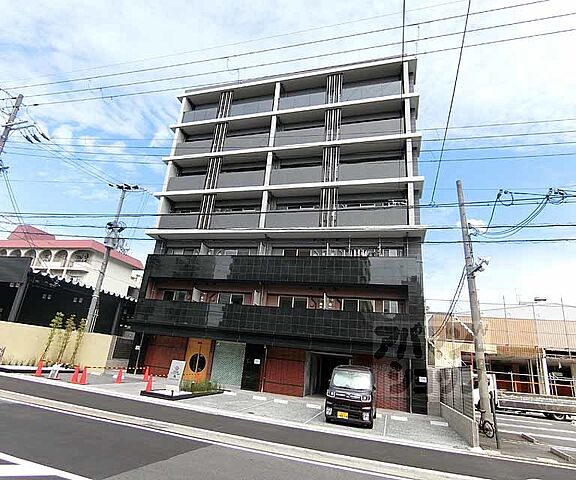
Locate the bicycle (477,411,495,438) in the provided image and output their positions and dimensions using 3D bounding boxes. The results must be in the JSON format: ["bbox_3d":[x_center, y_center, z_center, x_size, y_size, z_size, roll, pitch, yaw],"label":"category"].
[{"bbox_3d":[6.640,6.160,11.368,0.520,0.960,1.500,6,-19,-2],"label":"bicycle"}]

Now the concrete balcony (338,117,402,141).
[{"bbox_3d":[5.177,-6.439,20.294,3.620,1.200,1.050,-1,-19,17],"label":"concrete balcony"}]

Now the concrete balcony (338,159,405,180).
[{"bbox_3d":[4.967,-3.765,19.405,3.680,1.210,1.050,-1,-19,17],"label":"concrete balcony"}]

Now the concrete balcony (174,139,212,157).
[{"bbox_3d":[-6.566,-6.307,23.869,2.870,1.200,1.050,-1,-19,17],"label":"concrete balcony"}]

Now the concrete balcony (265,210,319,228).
[{"bbox_3d":[0.358,-1.004,19.241,3.129,1.131,0.900,-1,-20,17],"label":"concrete balcony"}]

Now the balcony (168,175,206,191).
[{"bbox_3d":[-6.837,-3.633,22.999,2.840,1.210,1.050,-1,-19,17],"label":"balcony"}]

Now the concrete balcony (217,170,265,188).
[{"bbox_3d":[-2.891,-3.677,21.798,3.150,1.210,1.050,-1,-19,17],"label":"concrete balcony"}]

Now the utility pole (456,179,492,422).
[{"bbox_3d":[8.198,2.162,14.681,0.380,10.881,0.380,-1,-18,17],"label":"utility pole"}]

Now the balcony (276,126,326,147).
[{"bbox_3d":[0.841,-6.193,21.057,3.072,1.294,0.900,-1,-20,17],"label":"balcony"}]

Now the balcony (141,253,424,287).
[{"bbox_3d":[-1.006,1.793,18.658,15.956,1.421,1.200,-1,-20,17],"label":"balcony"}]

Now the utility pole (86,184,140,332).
[{"bbox_3d":[-12.600,1.934,22.730,1.900,13.001,1.200,-1,-20,17],"label":"utility pole"}]

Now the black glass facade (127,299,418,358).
[{"bbox_3d":[-1.354,4.762,18.496,16.625,1.940,1.400,-1,-18,17],"label":"black glass facade"}]

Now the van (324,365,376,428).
[{"bbox_3d":[2.421,5.617,12.115,1.480,1.820,3.390,-1,-19,17],"label":"van"}]

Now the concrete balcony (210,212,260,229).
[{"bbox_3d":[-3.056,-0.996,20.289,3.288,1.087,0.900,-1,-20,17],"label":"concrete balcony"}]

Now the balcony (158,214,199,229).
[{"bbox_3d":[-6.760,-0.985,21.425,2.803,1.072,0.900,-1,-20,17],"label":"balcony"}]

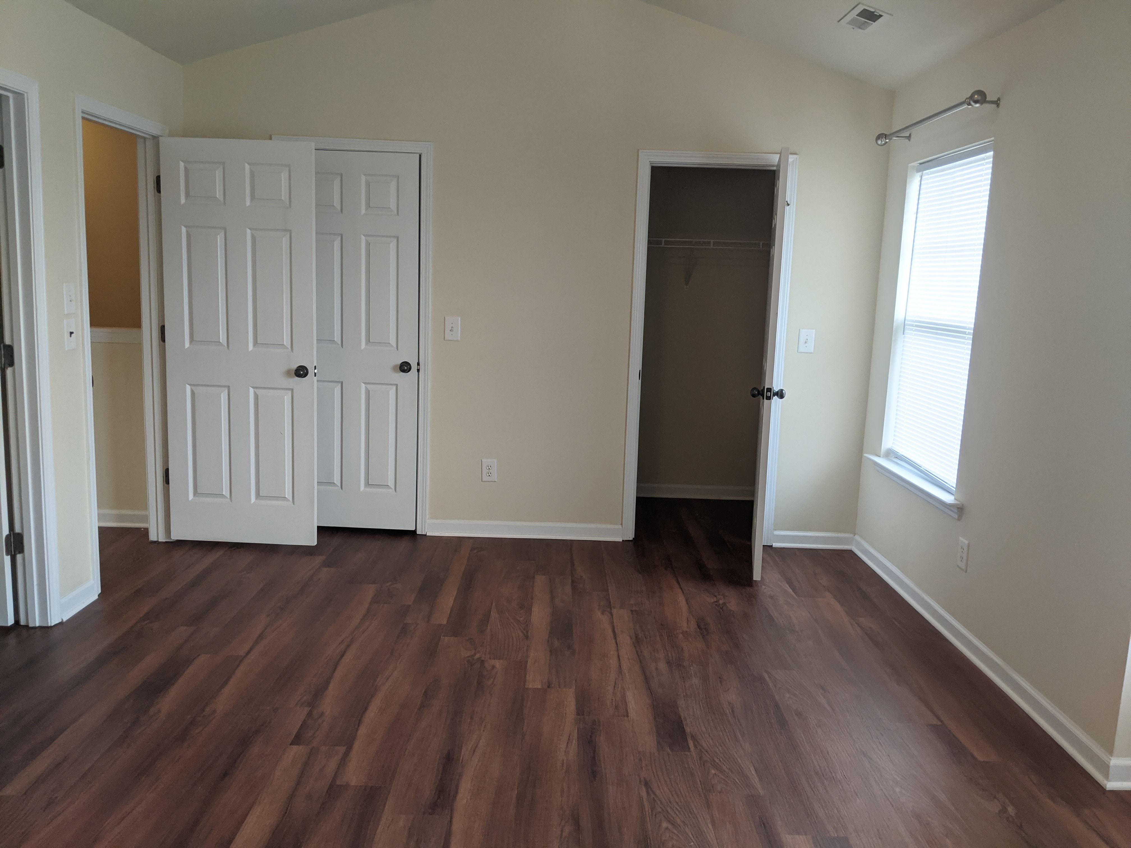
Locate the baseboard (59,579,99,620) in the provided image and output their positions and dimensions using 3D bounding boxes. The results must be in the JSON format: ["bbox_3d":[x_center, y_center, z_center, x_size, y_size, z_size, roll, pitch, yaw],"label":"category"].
[{"bbox_3d":[-2.028,0.729,3.677,0.025,0.086,0.255,2,9,0],"label":"baseboard"}]

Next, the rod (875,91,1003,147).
[{"bbox_3d":[1.621,-1.329,3.881,0.148,0.068,1.110,2,9,0],"label":"rod"}]

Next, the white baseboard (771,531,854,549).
[{"bbox_3d":[1.390,0.649,4.922,0.475,0.086,0.025,2,9,0],"label":"white baseboard"}]

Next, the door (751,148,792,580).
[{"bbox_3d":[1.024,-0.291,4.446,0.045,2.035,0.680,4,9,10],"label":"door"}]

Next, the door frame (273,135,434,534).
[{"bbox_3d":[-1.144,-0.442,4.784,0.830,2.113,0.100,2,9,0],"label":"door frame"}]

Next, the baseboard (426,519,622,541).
[{"bbox_3d":[-0.225,0.596,4.909,1.083,0.086,0.025,2,9,0],"label":"baseboard"}]

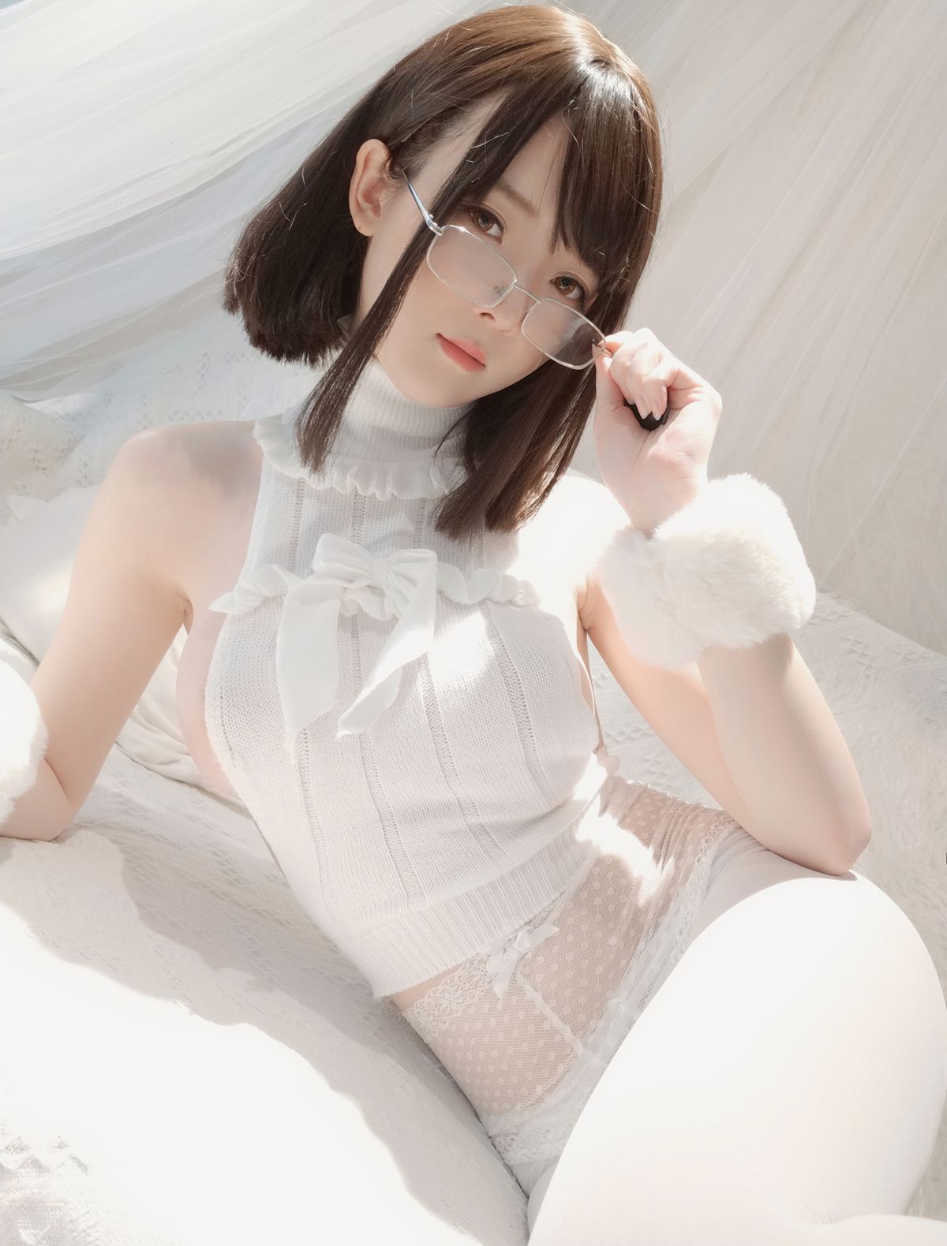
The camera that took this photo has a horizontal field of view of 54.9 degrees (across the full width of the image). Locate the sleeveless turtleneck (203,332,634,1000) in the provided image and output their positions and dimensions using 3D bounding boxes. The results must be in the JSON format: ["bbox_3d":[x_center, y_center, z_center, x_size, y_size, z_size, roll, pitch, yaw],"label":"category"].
[{"bbox_3d":[-0.049,0.038,0.697,0.285,0.440,0.210,-12,4,-6],"label":"sleeveless turtleneck"}]

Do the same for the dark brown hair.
[{"bbox_3d":[-0.018,-0.236,0.616,0.210,0.315,0.230,17,28,-27],"label":"dark brown hair"}]

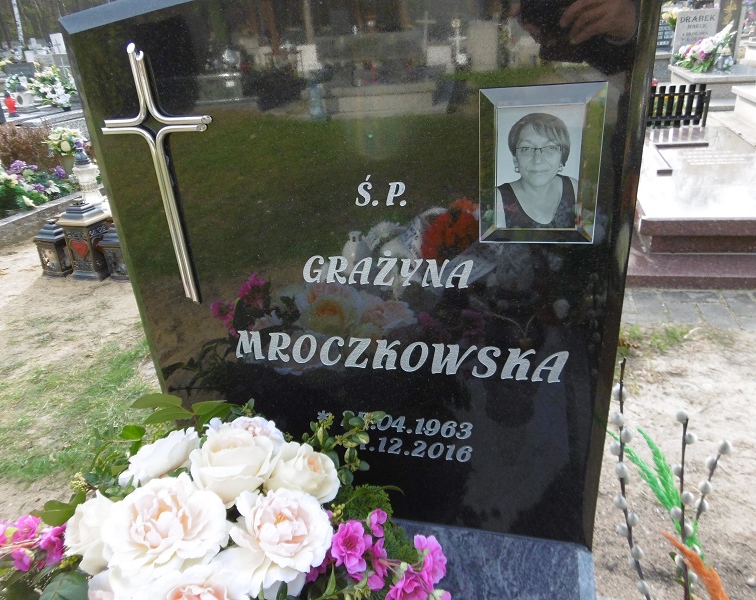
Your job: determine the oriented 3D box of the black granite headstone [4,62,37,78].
[{"bbox_3d":[-5.800,-3.675,9.000,0.470,0.440,0.100,-6,25,-3],"label":"black granite headstone"}]

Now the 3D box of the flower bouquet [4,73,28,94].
[{"bbox_3d":[-4.497,-2.693,6.900,0.290,0.280,0.260,-6,25,-3],"label":"flower bouquet"}]

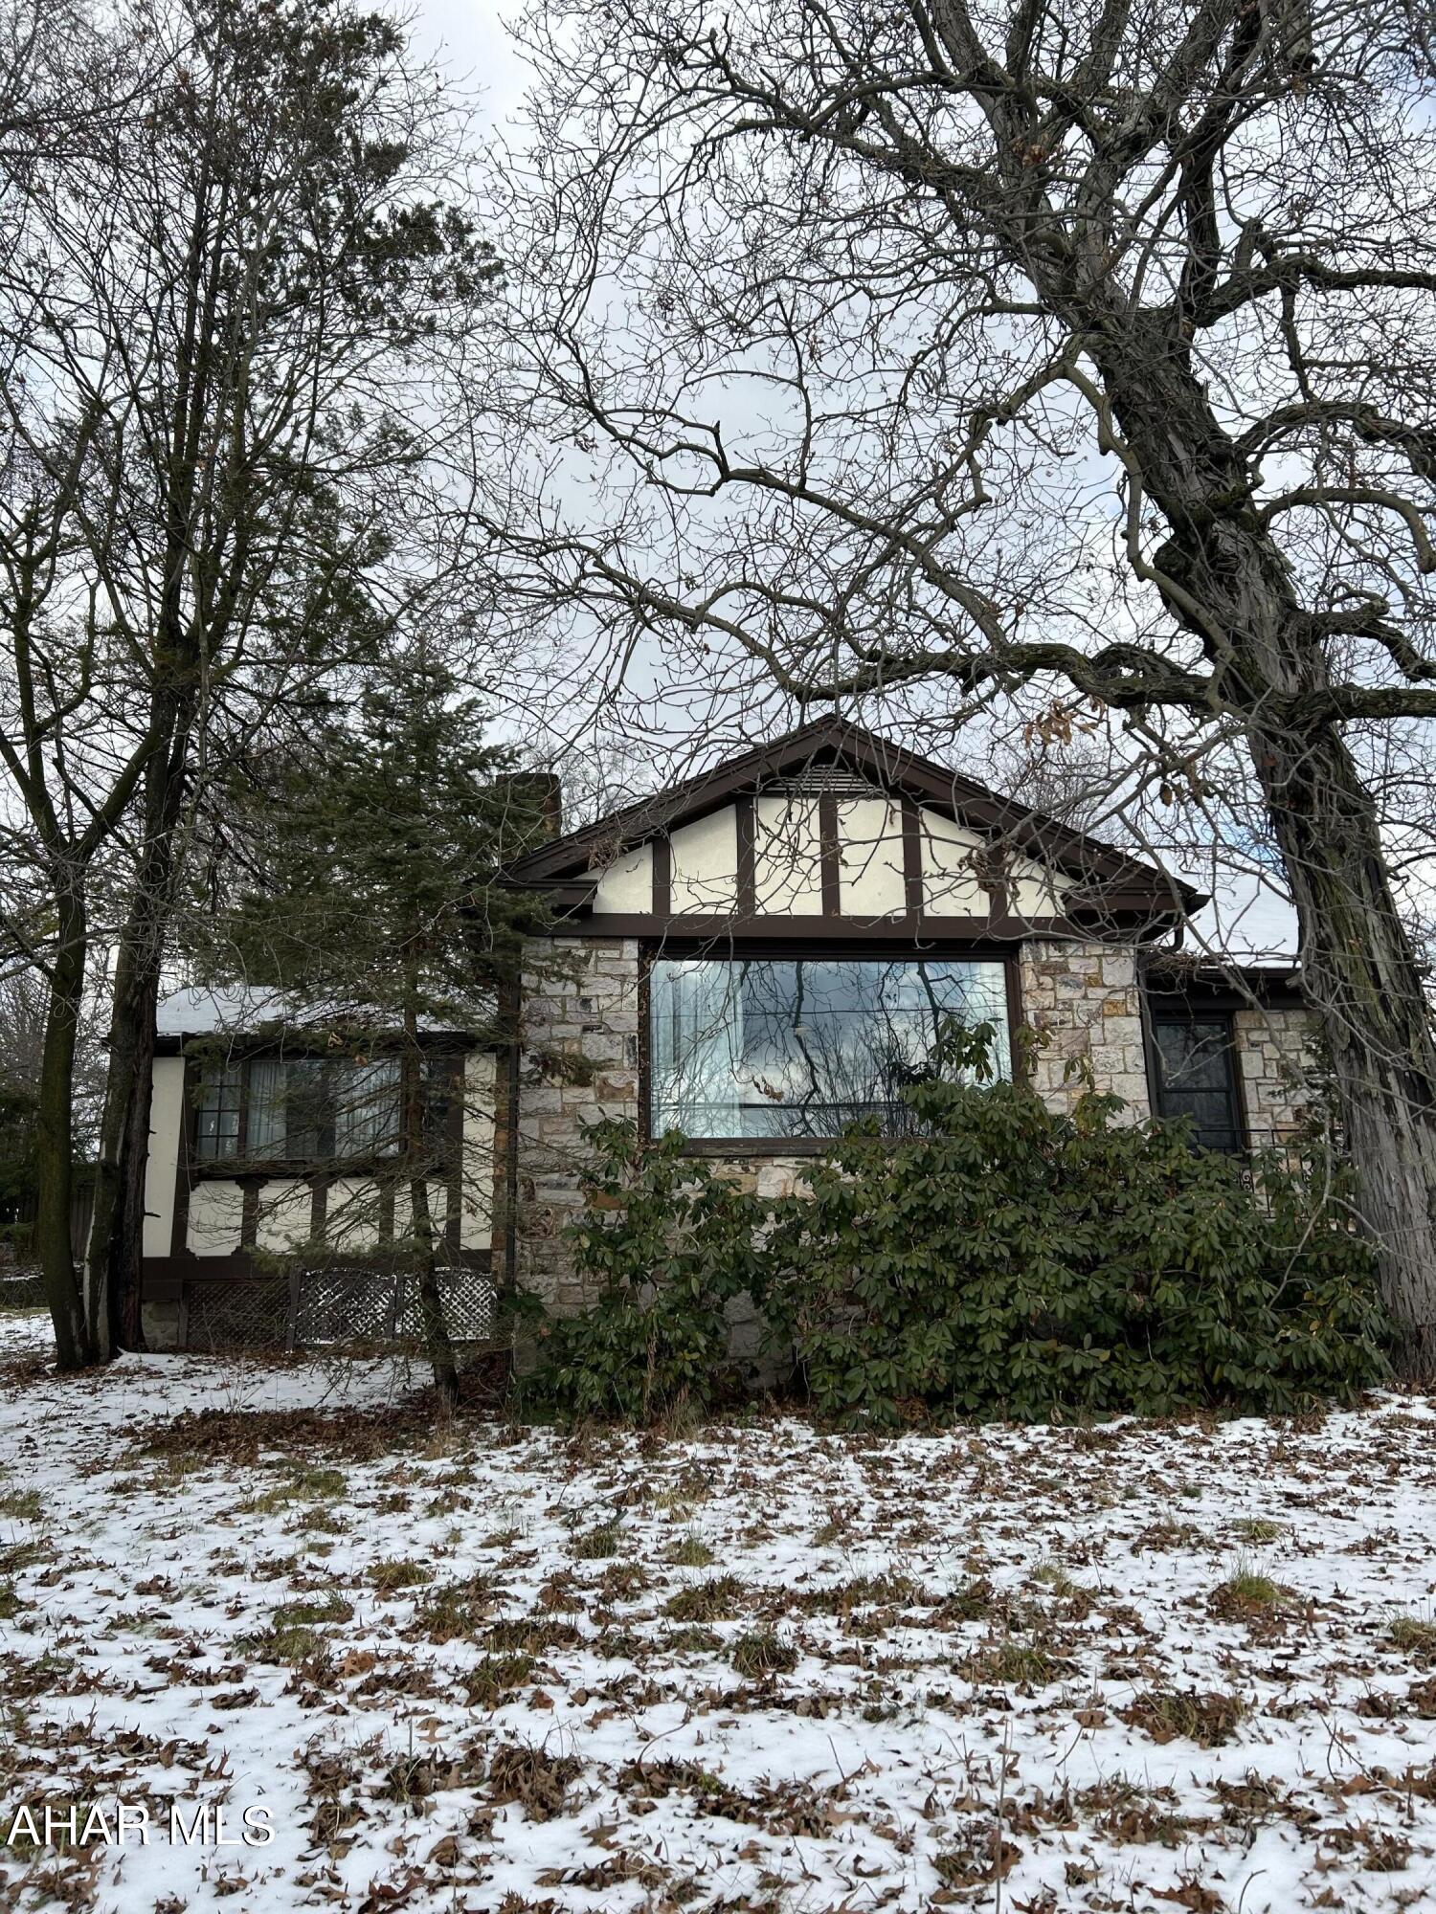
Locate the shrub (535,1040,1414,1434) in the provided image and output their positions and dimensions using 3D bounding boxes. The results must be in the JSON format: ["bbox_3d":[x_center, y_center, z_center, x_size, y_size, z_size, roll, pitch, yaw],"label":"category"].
[{"bbox_3d":[1.739,1.983,10.821,6.353,2.906,2.069,0,-14,-6],"label":"shrub"}]

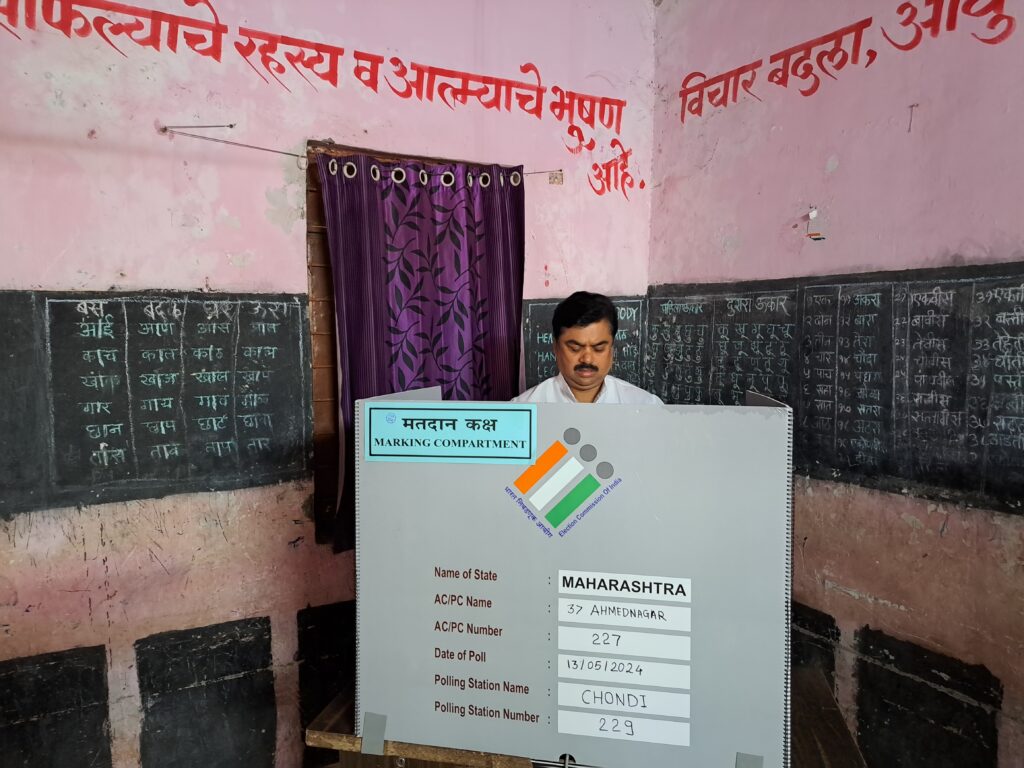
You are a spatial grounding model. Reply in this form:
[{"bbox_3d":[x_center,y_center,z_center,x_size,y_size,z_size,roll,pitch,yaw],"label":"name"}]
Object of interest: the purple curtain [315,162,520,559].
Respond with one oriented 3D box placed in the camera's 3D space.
[{"bbox_3d":[-0.302,-0.120,2.659,0.821,1.405,0.120,-3,5,-31],"label":"purple curtain"}]

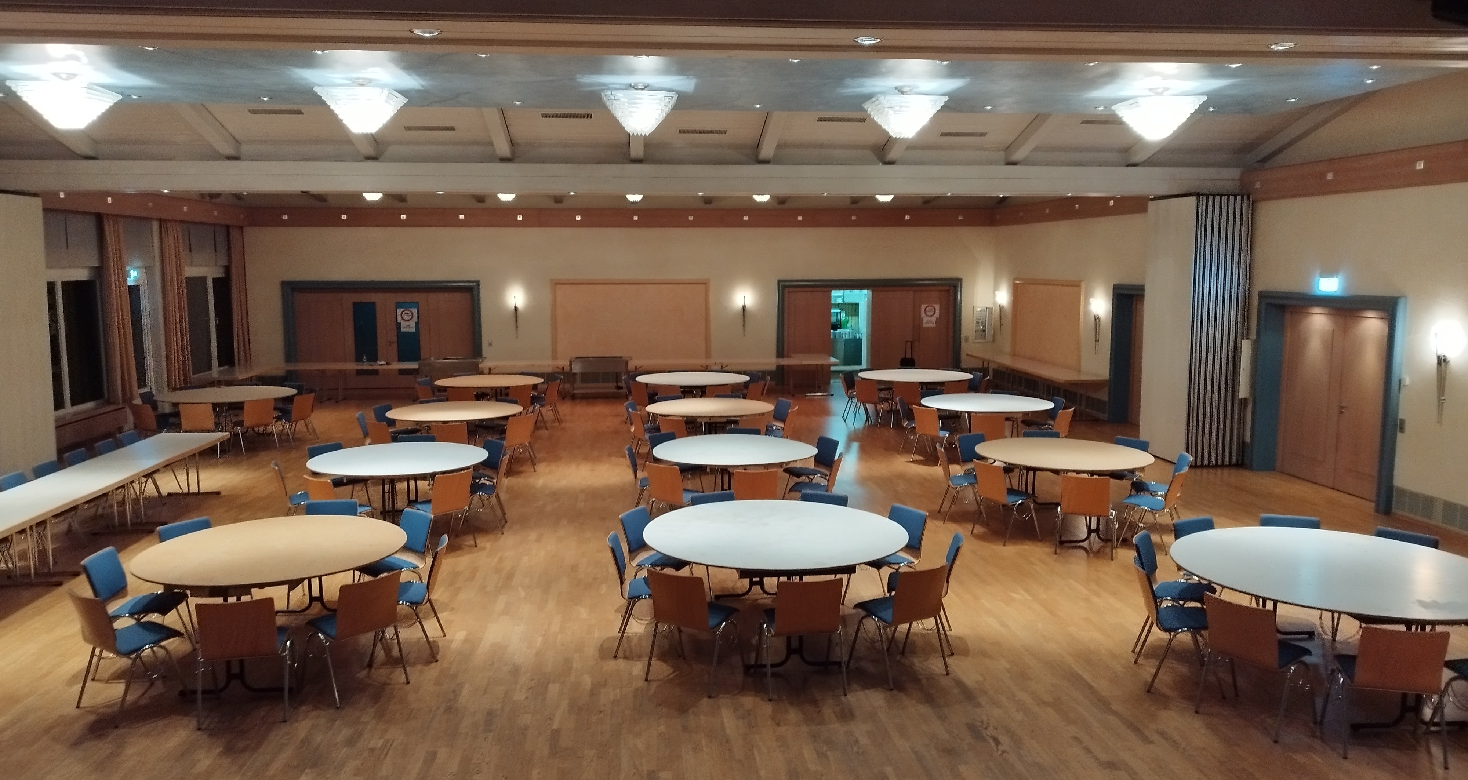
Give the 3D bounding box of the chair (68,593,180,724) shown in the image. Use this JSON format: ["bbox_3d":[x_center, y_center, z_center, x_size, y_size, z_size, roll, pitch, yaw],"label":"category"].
[{"bbox_3d":[-3.843,1.610,6.454,0.515,0.795,0.525,4,9,33],"label":"chair"}]

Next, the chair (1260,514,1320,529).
[{"bbox_3d":[4.261,1.403,7.736,0.520,0.800,0.530,2,8,17],"label":"chair"}]

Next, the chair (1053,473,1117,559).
[{"bbox_3d":[3.378,1.154,9.714,0.520,0.800,0.530,3,8,24],"label":"chair"}]

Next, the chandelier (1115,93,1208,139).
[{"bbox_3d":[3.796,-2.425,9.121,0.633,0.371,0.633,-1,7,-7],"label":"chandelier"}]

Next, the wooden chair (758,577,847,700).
[{"bbox_3d":[0.449,1.545,6.623,0.505,0.785,0.525,-1,7,-7],"label":"wooden chair"}]

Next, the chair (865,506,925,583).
[{"bbox_3d":[1.215,1.356,8.102,0.525,0.785,0.505,-5,8,-32],"label":"chair"}]

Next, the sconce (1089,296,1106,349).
[{"bbox_3d":[6.281,-1.129,17.585,0.200,0.960,0.200,-1,7,-6],"label":"sconce"}]

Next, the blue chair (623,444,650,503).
[{"bbox_3d":[-0.858,1.030,10.865,0.533,0.789,0.523,-1,7,-2],"label":"blue chair"}]

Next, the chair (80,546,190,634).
[{"bbox_3d":[-4.097,1.517,7.046,0.520,0.785,0.515,-1,7,-7],"label":"chair"}]

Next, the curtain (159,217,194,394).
[{"bbox_3d":[-9.522,-1.445,17.341,0.201,2.855,0.754,-1,7,-7],"label":"curtain"}]

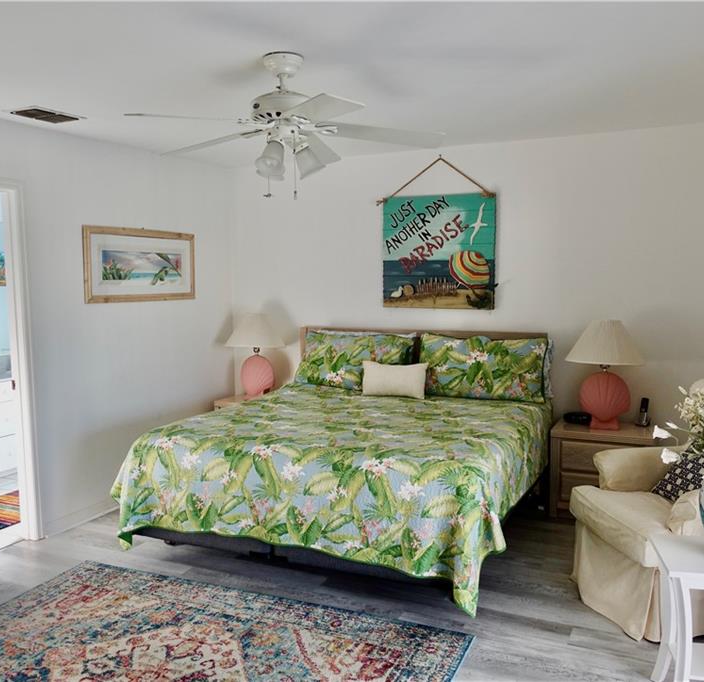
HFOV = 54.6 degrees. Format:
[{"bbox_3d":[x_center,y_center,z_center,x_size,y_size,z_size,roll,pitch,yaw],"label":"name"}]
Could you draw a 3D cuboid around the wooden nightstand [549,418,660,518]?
[{"bbox_3d":[1.607,0.838,4.358,0.607,0.562,0.386,2,6,26],"label":"wooden nightstand"}]

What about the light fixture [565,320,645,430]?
[{"bbox_3d":[1.579,0.217,4.280,0.466,0.691,0.466,2,6,26],"label":"light fixture"}]

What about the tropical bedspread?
[{"bbox_3d":[0.008,0.730,4.070,2.150,0.595,1.950,2,6,26],"label":"tropical bedspread"}]

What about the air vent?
[{"bbox_3d":[-1.675,-1.224,3.741,0.260,0.020,0.350,2,6,26],"label":"air vent"}]

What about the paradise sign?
[{"bbox_3d":[0.615,-0.629,4.887,0.848,0.791,0.030,2,6,26],"label":"paradise sign"}]

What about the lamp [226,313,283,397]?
[{"bbox_3d":[-0.757,0.128,5.393,0.461,0.692,0.461,-1,6,0],"label":"lamp"}]

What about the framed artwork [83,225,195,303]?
[{"bbox_3d":[-1.448,-0.525,4.749,0.030,0.489,1.063,2,6,27],"label":"framed artwork"}]

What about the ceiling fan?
[{"bbox_3d":[-0.279,-0.886,2.827,1.300,0.556,1.300,2,6,26],"label":"ceiling fan"}]

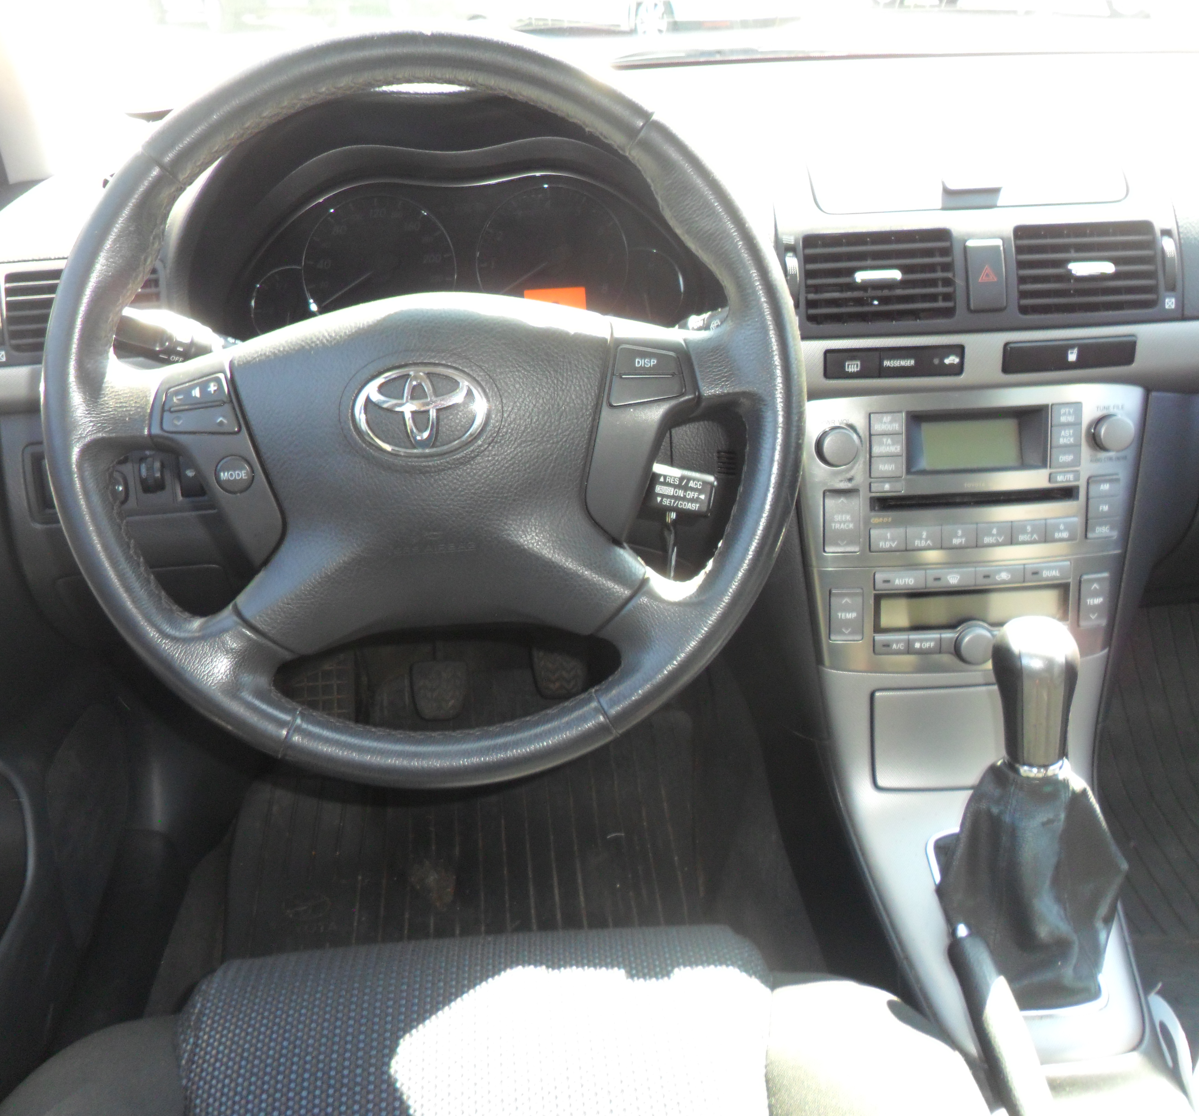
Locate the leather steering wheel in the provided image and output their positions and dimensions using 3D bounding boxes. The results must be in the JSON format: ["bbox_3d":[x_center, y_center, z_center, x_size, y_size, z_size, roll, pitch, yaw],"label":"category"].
[{"bbox_3d":[-0.087,-0.074,0.607,0.380,0.380,0.090,-3,2,-2],"label":"leather steering wheel"}]

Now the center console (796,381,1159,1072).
[{"bbox_3d":[0.272,0.105,0.767,0.235,0.380,0.290,-3,28,-2],"label":"center console"}]

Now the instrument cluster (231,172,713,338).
[{"bbox_3d":[-0.096,-0.219,0.865,0.350,0.140,0.060,-3,8,-2],"label":"instrument cluster"}]

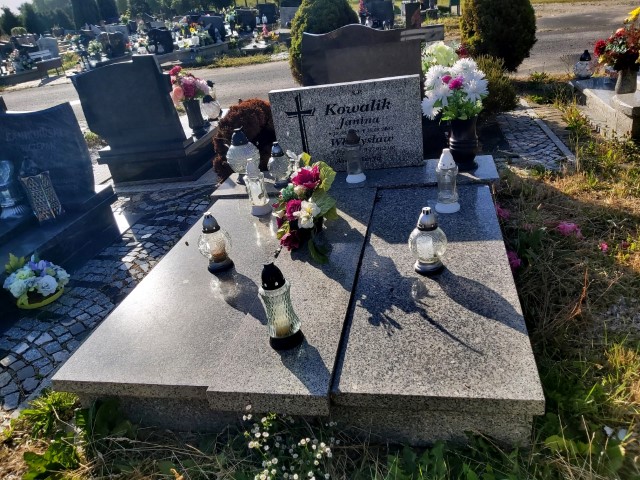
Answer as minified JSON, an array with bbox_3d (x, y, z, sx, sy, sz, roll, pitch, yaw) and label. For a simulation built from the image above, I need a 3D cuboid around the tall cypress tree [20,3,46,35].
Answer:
[{"bbox_3d":[-24.695,-18.677,41.812,1.900,3.534,1.900,-2,28,14],"label":"tall cypress tree"}]

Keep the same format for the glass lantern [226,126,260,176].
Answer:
[{"bbox_3d":[-0.482,-0.551,3.022,0.187,0.289,0.187,-2,29,14],"label":"glass lantern"}]

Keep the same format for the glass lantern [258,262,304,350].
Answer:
[{"bbox_3d":[-0.120,0.219,1.538,0.105,0.297,0.105,-2,29,14],"label":"glass lantern"}]

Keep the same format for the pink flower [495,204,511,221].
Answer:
[{"bbox_3d":[0.912,-0.139,2.428,0.083,0.073,0.083,-2,29,14],"label":"pink flower"}]

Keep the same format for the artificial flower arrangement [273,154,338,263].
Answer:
[{"bbox_3d":[-0.060,-0.131,2.021,0.265,0.437,0.250,-2,29,14],"label":"artificial flower arrangement"}]

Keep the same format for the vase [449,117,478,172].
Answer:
[{"bbox_3d":[0.804,-0.536,2.681,0.149,0.276,0.149,-2,28,14],"label":"vase"}]

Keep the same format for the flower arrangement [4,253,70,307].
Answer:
[{"bbox_3d":[-1.477,0.208,2.521,0.312,0.208,0.291,-2,29,14],"label":"flower arrangement"}]

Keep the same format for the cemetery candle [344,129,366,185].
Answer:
[{"bbox_3d":[0.196,-0.481,2.739,0.111,0.296,0.111,-2,28,14],"label":"cemetery candle"}]

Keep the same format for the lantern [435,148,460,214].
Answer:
[{"bbox_3d":[0.587,-0.268,2.214,0.117,0.296,0.117,-2,29,14],"label":"lantern"}]

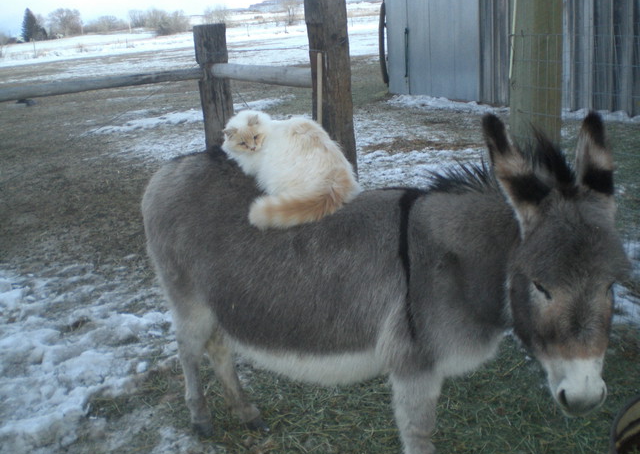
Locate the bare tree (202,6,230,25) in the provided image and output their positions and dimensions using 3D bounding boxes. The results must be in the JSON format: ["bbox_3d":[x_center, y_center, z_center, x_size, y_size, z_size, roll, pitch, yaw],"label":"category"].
[{"bbox_3d":[-18.414,-37.272,125.000,4.800,4.200,4.500,-3,17,0],"label":"bare tree"}]

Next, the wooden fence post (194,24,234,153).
[{"bbox_3d":[-0.559,-0.497,4.085,0.180,1.320,0.180,-9,17,-14],"label":"wooden fence post"}]

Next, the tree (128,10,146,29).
[{"bbox_3d":[-36.365,-41.346,140.000,3.600,4.000,3.400,-3,17,0],"label":"tree"}]

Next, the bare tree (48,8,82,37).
[{"bbox_3d":[-48.901,-39.293,135.000,6.300,5.700,5.800,-3,17,0],"label":"bare tree"}]

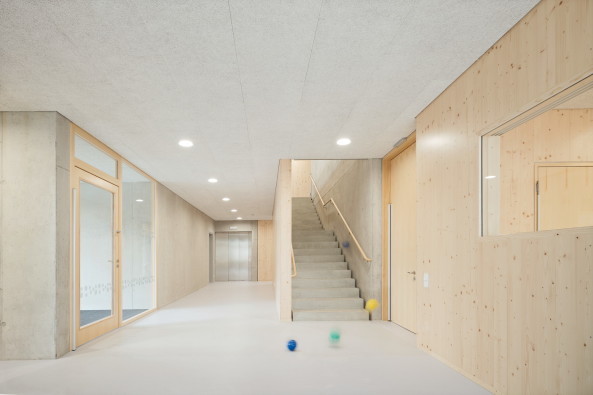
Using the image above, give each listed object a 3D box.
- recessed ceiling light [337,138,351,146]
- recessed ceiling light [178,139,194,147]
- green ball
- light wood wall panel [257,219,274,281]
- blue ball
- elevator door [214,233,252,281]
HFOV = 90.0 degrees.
[{"bbox_3d":[0.686,-0.798,4.300,0.205,0.040,0.205,0,-5,0],"label":"recessed ceiling light"},{"bbox_3d":[-1.616,-0.792,4.350,0.205,0.040,0.205,0,-5,0],"label":"recessed ceiling light"},{"bbox_3d":[0.472,1.719,3.640,0.122,0.130,0.122,0,-5,0],"label":"green ball"},{"bbox_3d":[-1.391,2.392,13.300,0.730,2.720,0.090,0,-5,0],"label":"light wood wall panel"},{"bbox_3d":[-0.051,1.745,3.500,0.115,0.120,0.115,0,-5,0],"label":"blue ball"},{"bbox_3d":[-2.845,2.661,13.300,1.620,2.200,0.100,0,-5,0],"label":"elevator door"}]

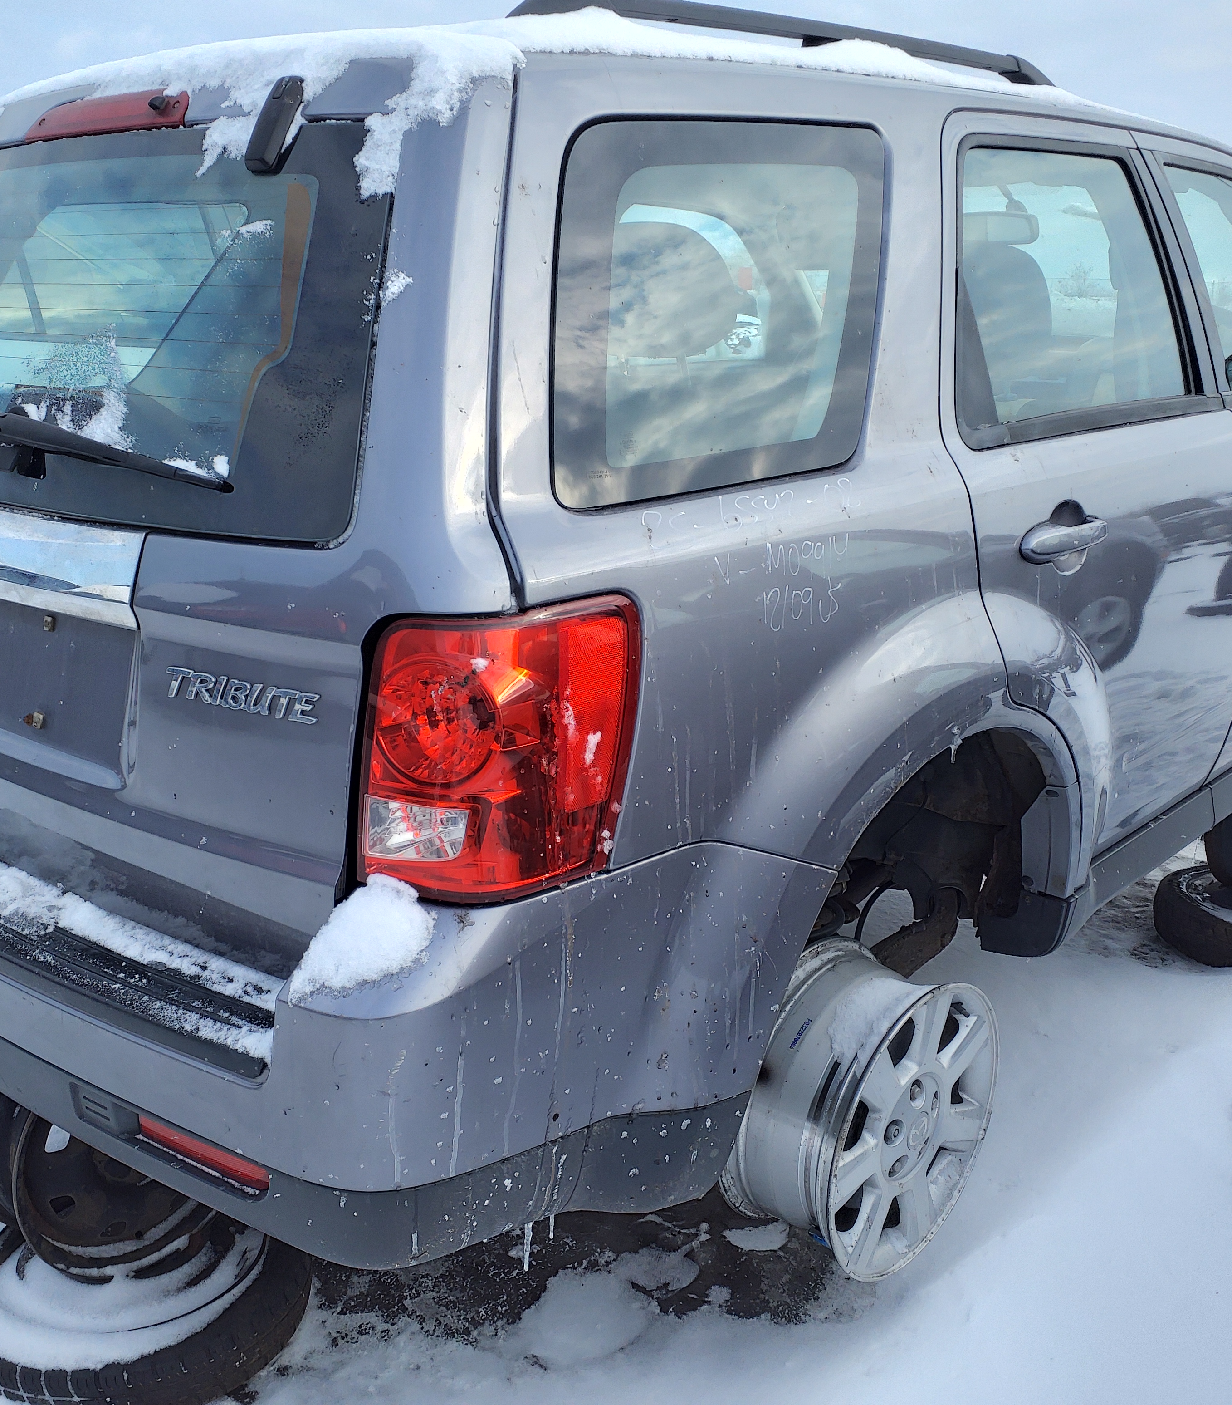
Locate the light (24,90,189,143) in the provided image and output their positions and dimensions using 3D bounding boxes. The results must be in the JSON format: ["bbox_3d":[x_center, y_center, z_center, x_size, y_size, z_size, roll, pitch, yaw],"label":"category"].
[{"bbox_3d":[-0.637,-0.726,1.756,0.380,0.045,0.050,13,10,40],"label":"light"}]

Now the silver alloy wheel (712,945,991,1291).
[{"bbox_3d":[0.363,0.595,2.081,0.203,0.441,0.441,16,23,42],"label":"silver alloy wheel"}]

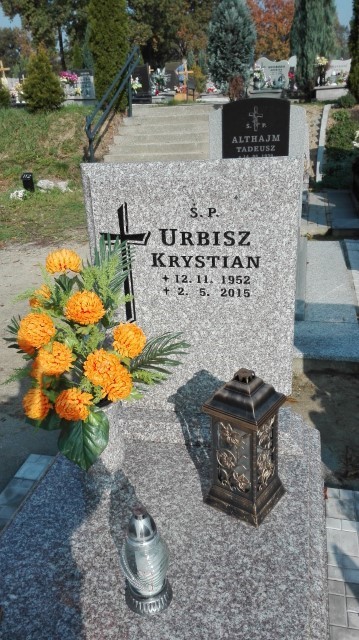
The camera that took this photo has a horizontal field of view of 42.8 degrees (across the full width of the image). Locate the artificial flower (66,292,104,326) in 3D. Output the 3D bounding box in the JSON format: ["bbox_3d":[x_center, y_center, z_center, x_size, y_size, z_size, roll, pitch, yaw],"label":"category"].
[{"bbox_3d":[-0.268,-0.032,1.290,0.109,0.096,0.082,-4,24,0],"label":"artificial flower"}]

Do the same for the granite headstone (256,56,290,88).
[{"bbox_3d":[2.628,-6.891,12.800,0.930,0.820,0.120,3,25,14],"label":"granite headstone"}]

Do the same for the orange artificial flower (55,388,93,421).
[{"bbox_3d":[-0.318,0.253,1.373,0.108,0.095,0.085,-4,24,0],"label":"orange artificial flower"}]

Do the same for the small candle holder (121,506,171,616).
[{"bbox_3d":[-0.076,0.507,1.002,0.109,0.246,0.109,-3,21,1],"label":"small candle holder"}]

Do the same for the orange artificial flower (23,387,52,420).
[{"bbox_3d":[-0.442,0.260,1.425,0.092,0.097,0.082,-4,24,0],"label":"orange artificial flower"}]

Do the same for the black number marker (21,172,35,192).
[{"bbox_3d":[-2.038,-1.844,6.150,0.140,0.250,0.110,-3,20,-3],"label":"black number marker"}]

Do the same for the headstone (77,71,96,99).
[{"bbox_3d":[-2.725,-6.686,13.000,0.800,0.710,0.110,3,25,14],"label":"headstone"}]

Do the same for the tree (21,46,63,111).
[{"bbox_3d":[-3.030,-5.402,10.200,0.880,1.380,0.880,-8,22,-12],"label":"tree"}]

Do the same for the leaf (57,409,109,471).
[{"bbox_3d":[-0.300,0.366,1.414,0.155,0.175,0.090,-4,24,0],"label":"leaf"}]

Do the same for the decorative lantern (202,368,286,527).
[{"bbox_3d":[0.179,0.316,1.237,0.170,0.401,0.170,13,26,35],"label":"decorative lantern"}]

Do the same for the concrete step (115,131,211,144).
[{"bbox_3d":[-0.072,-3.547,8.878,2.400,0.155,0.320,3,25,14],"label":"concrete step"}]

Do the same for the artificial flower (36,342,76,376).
[{"bbox_3d":[-0.357,0.111,1.320,0.108,0.100,0.100,-6,21,-7],"label":"artificial flower"}]

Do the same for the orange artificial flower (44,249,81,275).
[{"bbox_3d":[-0.324,-0.163,1.279,0.100,0.072,0.092,-4,24,0],"label":"orange artificial flower"}]

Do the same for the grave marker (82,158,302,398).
[{"bbox_3d":[0.050,-0.128,1.575,0.681,0.799,0.090,1,22,12],"label":"grave marker"}]

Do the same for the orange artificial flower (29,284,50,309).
[{"bbox_3d":[-0.434,-0.073,1.420,0.085,0.085,0.085,-1,21,7],"label":"orange artificial flower"}]

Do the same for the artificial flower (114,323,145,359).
[{"bbox_3d":[-0.148,0.060,1.352,0.099,0.100,0.080,-4,24,0],"label":"artificial flower"}]

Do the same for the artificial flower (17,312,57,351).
[{"bbox_3d":[-0.418,0.034,1.340,0.112,0.108,0.105,-4,21,-1],"label":"artificial flower"}]

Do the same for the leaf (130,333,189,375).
[{"bbox_3d":[-0.059,0.107,1.414,0.185,0.110,0.080,-4,24,0],"label":"leaf"}]

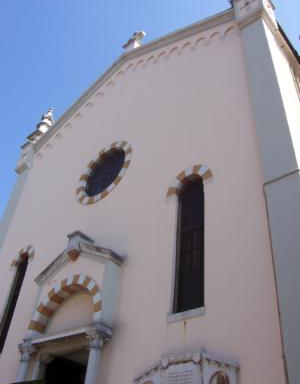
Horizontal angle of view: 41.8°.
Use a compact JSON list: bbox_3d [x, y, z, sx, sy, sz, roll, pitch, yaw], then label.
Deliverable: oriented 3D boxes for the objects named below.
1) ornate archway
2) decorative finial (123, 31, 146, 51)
[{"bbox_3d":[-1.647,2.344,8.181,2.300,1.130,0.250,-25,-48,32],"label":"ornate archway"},{"bbox_3d":[-0.569,-5.858,15.415,0.550,1.100,0.525,-25,-48,32],"label":"decorative finial"}]

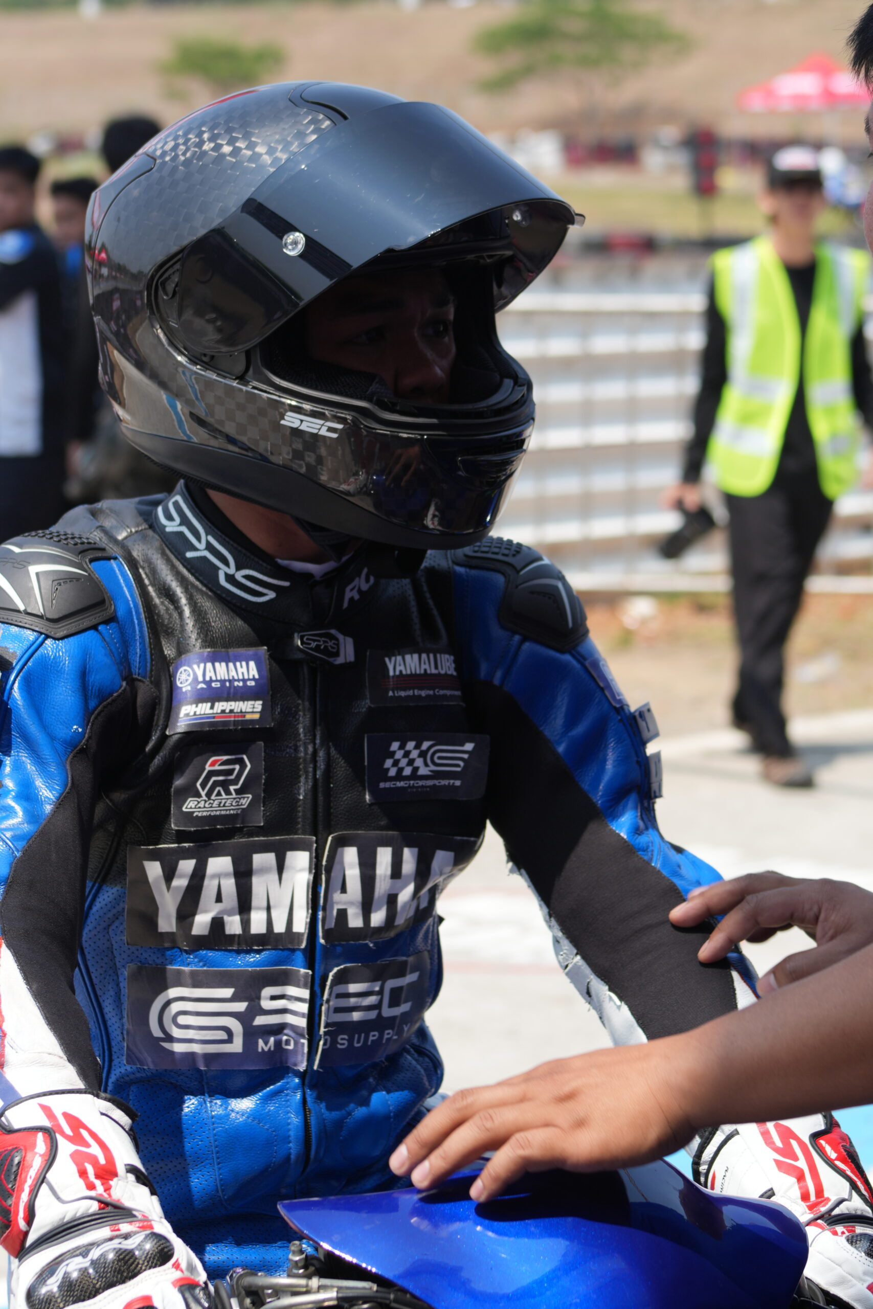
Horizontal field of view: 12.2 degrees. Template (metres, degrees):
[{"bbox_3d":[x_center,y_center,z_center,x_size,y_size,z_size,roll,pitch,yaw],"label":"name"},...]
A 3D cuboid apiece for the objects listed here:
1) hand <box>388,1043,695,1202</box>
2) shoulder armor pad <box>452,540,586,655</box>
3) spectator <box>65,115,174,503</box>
[{"bbox_3d":[0.061,0.271,2.350,0.180,0.060,0.090,-15,31,16],"label":"hand"},{"bbox_3d":[0.057,-0.041,2.780,0.090,0.085,0.120,-3,8,-27],"label":"shoulder armor pad"},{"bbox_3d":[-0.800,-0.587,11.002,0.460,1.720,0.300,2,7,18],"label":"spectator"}]

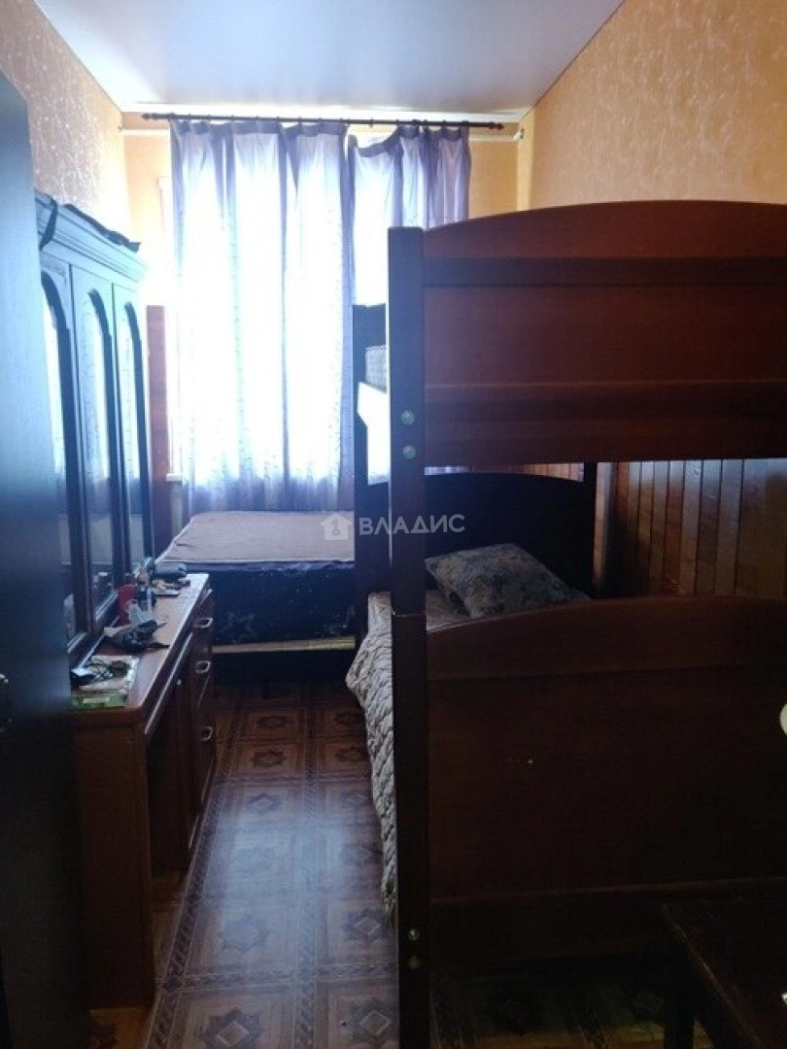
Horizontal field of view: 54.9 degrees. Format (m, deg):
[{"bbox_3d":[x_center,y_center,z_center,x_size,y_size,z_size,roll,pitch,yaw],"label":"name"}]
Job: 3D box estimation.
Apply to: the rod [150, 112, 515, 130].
[{"bbox_3d":[-0.357,-2.173,4.088,1.942,0.045,0.055,-1,11,-6],"label":"rod"}]

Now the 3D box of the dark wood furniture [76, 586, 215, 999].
[{"bbox_3d":[-0.881,0.689,2.365,0.490,0.780,1.220,-1,11,-6],"label":"dark wood furniture"}]

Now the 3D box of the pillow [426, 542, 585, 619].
[{"bbox_3d":[0.420,0.215,2.926,0.480,0.130,0.400,-6,38,-20],"label":"pillow"}]

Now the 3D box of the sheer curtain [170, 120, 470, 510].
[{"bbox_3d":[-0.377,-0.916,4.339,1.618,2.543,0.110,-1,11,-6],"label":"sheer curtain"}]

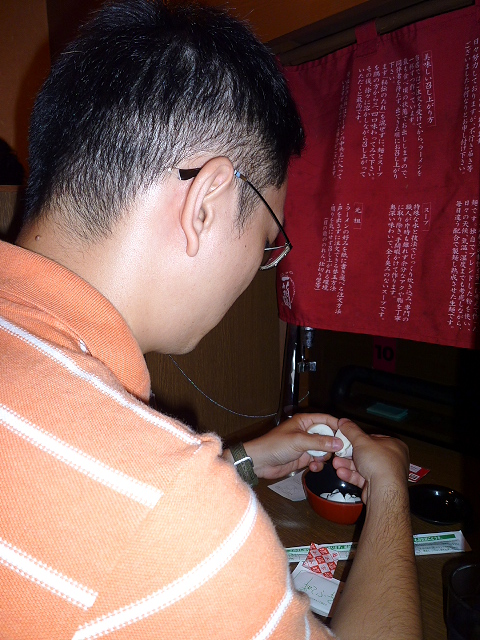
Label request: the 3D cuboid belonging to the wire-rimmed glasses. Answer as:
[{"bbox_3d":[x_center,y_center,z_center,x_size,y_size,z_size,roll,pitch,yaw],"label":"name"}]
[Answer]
[{"bbox_3d":[-0.043,-0.087,0.384,0.138,0.036,0.142,11,-16,37],"label":"wire-rimmed glasses"}]

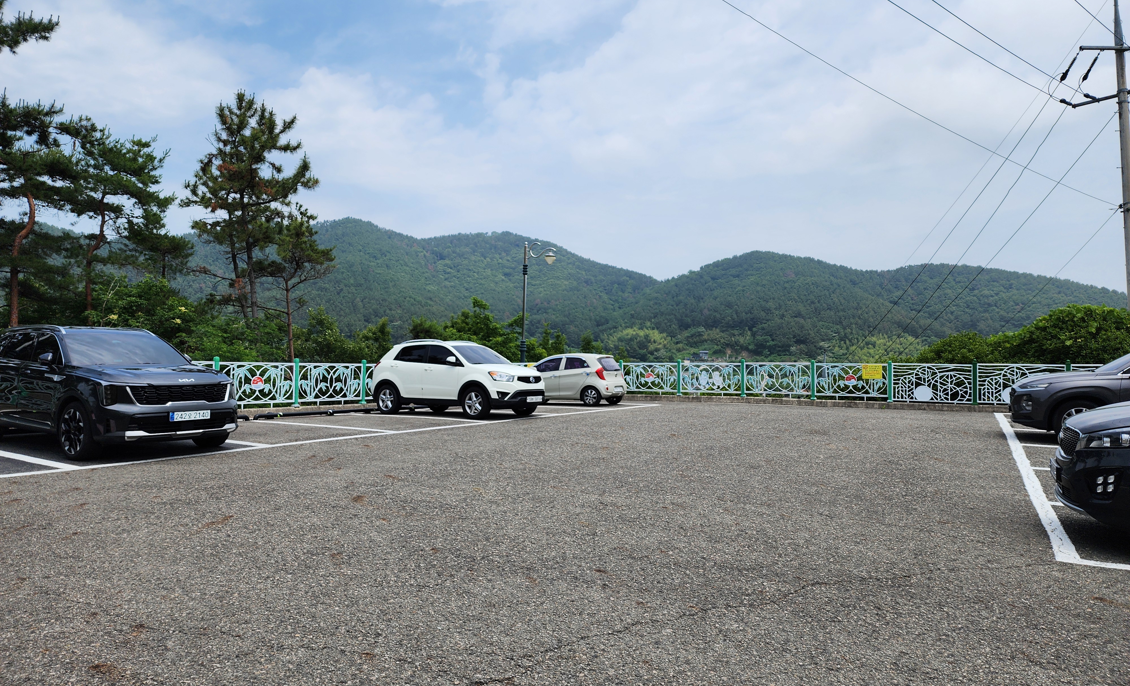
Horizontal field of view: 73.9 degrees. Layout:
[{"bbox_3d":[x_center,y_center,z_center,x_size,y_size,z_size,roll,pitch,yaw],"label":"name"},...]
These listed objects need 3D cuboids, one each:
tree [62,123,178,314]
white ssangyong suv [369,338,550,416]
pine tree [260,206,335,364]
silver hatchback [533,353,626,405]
[{"bbox_3d":[-11.600,-1.900,19.600,3.000,7.500,3.000,0,-2,0],"label":"tree"},{"bbox_3d":[-2.480,0.790,17.050,4.410,1.690,1.830,-1,-2,35],"label":"white ssangyong suv"},{"bbox_3d":[-7.300,-0.920,20.400,2.100,5.700,2.100,0,-2,0],"label":"pine tree"},{"bbox_3d":[-0.010,1.040,21.900,3.595,1.480,1.595,-1,-2,29],"label":"silver hatchback"}]

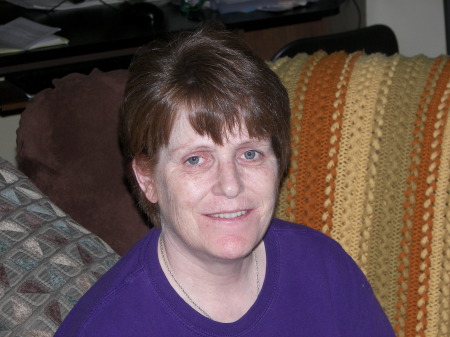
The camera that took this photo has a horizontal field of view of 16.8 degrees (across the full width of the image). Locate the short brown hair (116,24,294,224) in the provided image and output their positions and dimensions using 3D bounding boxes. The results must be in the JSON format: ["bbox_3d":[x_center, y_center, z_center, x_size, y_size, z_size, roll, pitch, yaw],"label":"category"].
[{"bbox_3d":[-0.021,-0.046,1.670,0.190,0.230,0.215,-7,11,-13],"label":"short brown hair"}]

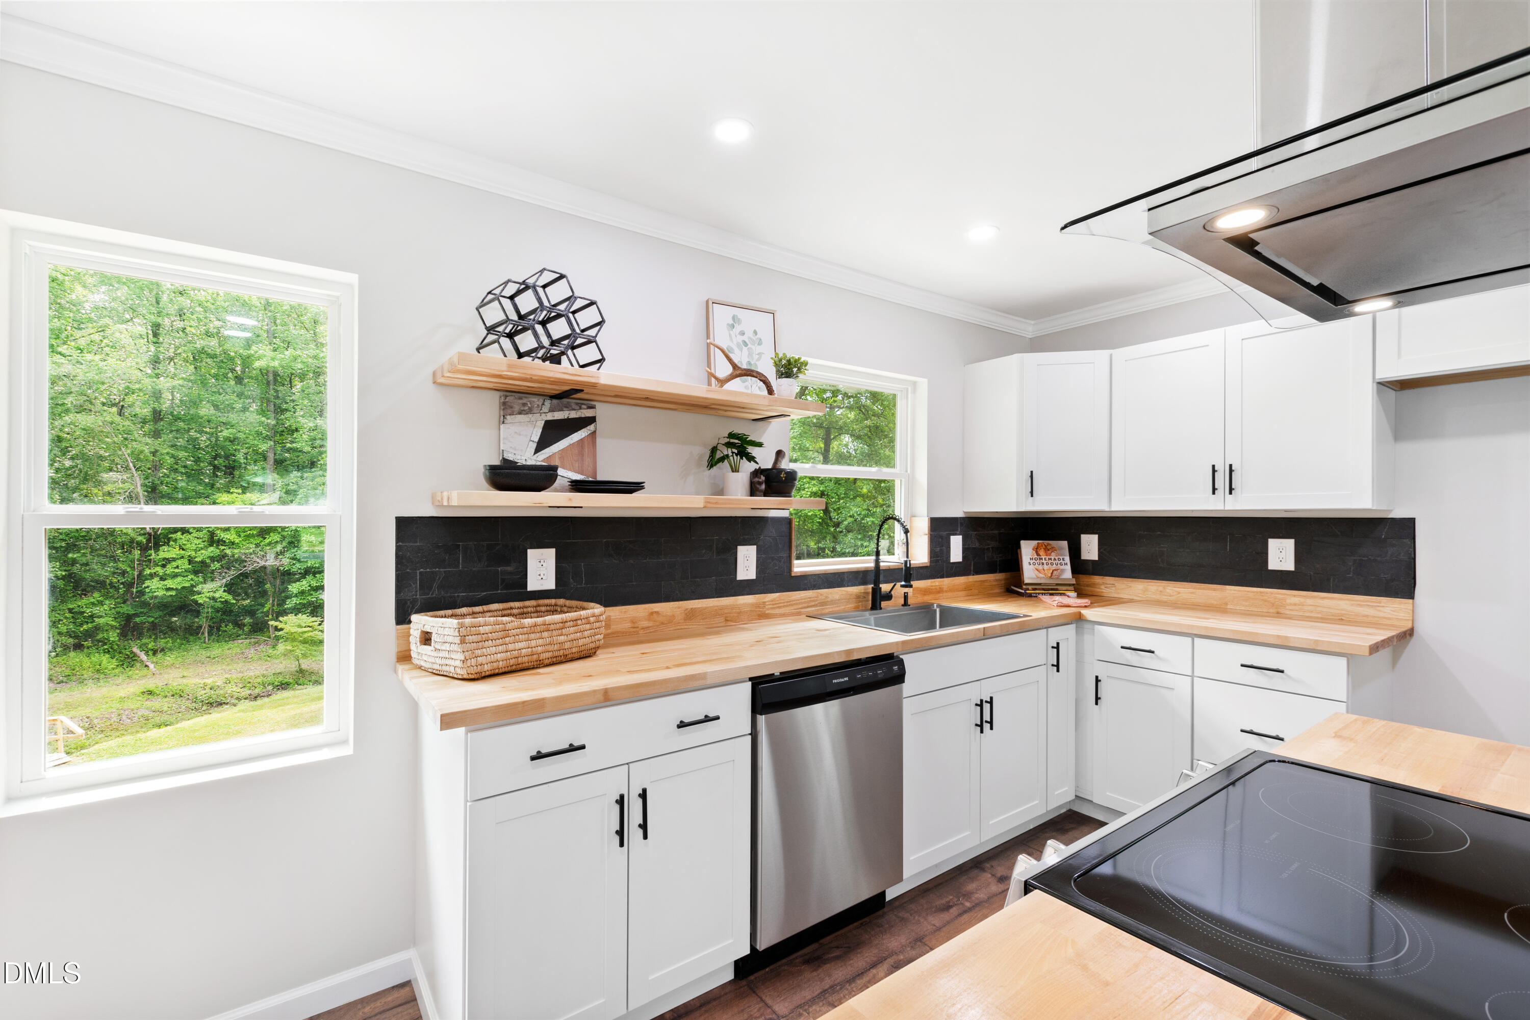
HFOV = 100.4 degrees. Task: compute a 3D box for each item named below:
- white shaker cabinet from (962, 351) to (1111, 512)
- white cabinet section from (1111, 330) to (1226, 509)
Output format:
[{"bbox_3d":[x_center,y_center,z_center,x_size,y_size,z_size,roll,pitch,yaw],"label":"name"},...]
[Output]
[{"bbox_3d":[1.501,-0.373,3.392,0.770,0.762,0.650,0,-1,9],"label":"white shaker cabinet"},{"bbox_3d":[1.905,-0.378,2.943,0.300,0.762,0.464,0,-1,-35],"label":"white cabinet section"}]

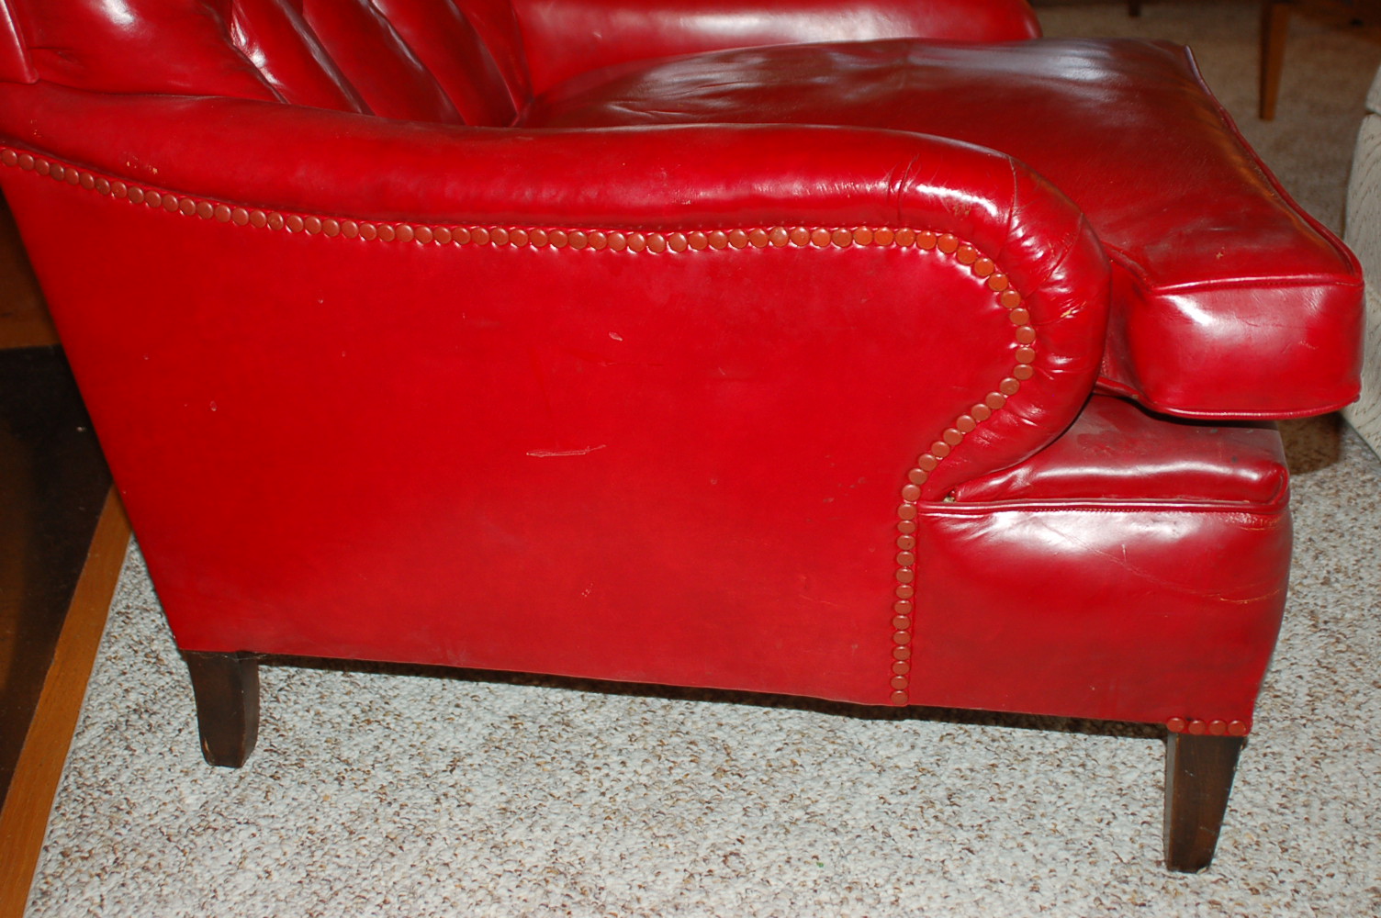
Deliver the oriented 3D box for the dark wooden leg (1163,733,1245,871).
[{"bbox_3d":[0.351,0.227,1.120,0.045,0.120,0.048,3,26,7],"label":"dark wooden leg"}]

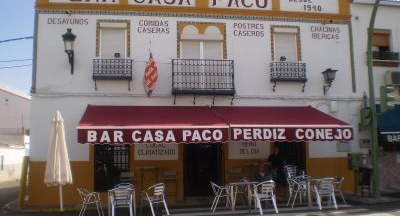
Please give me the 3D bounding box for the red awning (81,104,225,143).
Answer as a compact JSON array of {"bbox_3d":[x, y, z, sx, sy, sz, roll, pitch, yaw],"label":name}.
[{"bbox_3d":[-1.149,0.362,10.151,3.265,1.033,2.208,0,-6,-9],"label":"red awning"}]

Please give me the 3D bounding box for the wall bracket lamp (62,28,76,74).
[{"bbox_3d":[-3.534,-1.562,11.426,0.400,1.172,0.700,0,-6,-9],"label":"wall bracket lamp"}]

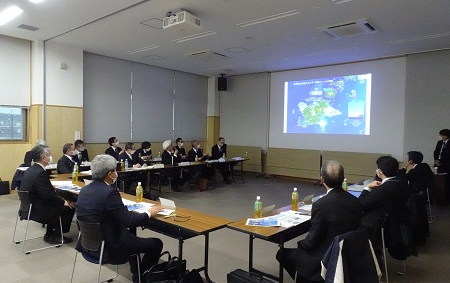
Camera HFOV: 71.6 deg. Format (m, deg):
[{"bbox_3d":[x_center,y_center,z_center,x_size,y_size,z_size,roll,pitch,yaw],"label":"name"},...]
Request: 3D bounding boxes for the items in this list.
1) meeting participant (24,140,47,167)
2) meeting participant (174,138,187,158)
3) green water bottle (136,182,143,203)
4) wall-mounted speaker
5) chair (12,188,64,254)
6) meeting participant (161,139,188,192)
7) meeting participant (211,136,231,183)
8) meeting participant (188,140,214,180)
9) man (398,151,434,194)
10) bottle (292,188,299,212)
[{"bbox_3d":[-4.109,0.608,6.834,0.750,1.300,0.520,2,2,25],"label":"meeting participant"},{"bbox_3d":[-1.396,0.541,10.234,0.500,1.300,0.750,-1,2,-43],"label":"meeting participant"},{"bbox_3d":[-0.995,0.595,3.641,0.068,0.217,0.068,2,2,39],"label":"green water bottle"},{"bbox_3d":[-0.072,-2.066,11.300,0.300,0.470,0.290,1,2,-1],"label":"wall-mounted speaker"},{"bbox_3d":[-2.465,0.966,4.103,0.520,0.780,0.530,-1,3,-43],"label":"chair"},{"bbox_3d":[-1.323,0.602,8.001,0.760,1.310,0.520,2,2,28],"label":"meeting participant"},{"bbox_3d":[-0.094,0.578,9.349,0.520,1.320,0.720,-1,2,-40],"label":"meeting participant"},{"bbox_3d":[-0.671,0.597,8.384,0.800,1.250,0.510,2,3,31],"label":"meeting participant"},{"bbox_3d":[2.733,0.787,4.894,0.800,1.270,0.520,3,3,44],"label":"man"},{"bbox_3d":[0.739,0.628,3.273,0.067,0.234,0.067,3,3,39],"label":"bottle"}]

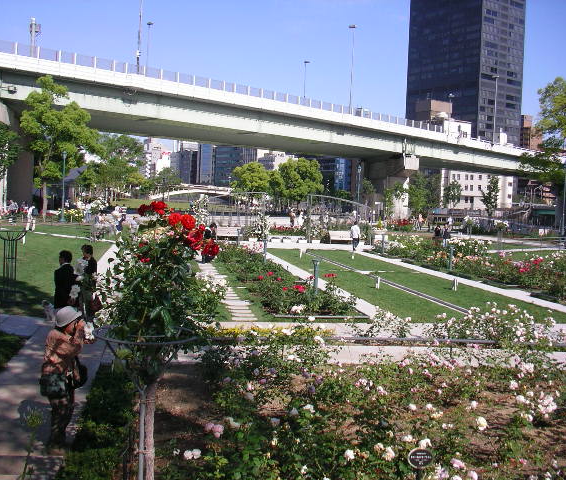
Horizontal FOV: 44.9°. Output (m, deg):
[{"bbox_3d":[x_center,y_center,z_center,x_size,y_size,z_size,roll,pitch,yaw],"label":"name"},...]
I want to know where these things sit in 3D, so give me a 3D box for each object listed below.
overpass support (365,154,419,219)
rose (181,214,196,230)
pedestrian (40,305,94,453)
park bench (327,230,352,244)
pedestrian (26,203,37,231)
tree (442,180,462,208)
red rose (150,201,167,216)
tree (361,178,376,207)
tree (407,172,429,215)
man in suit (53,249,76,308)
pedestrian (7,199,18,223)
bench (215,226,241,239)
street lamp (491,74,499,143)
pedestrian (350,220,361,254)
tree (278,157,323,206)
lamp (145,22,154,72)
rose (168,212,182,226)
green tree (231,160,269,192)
[{"bbox_3d":[15.730,-7.029,100.091,2.600,10.000,13.000,1,3,-16],"label":"overpass support"},{"bbox_3d":[-0.718,-0.133,5.200,0.115,0.115,0.100,2,3,0],"label":"rose"},{"bbox_3d":[-2.400,1.544,7.600,0.580,1.600,0.520,1,4,-21],"label":"pedestrian"},{"bbox_3d":[3.767,-0.140,45.022,1.650,0.840,0.600,2,3,-7],"label":"park bench"},{"bbox_3d":[-16.360,-1.464,44.500,0.480,1.660,0.500,3,4,12],"label":"pedestrian"},{"bbox_3d":[22.930,-4.945,93.163,2.700,6.300,2.700,2,3,0],"label":"tree"},{"bbox_3d":[-0.892,-0.226,4.900,0.125,0.110,0.120,2,3,0],"label":"red rose"},{"bbox_3d":[10.264,-4.478,82.150,1.800,5.800,1.800,2,3,0],"label":"tree"},{"bbox_3d":[16.638,-5.096,84.000,2.800,6.400,2.800,2,3,0],"label":"tree"},{"bbox_3d":[-3.987,1.045,12.544,0.500,1.710,0.320,1,3,-23],"label":"man in suit"},{"bbox_3d":[-18.980,-1.965,48.000,0.500,1.600,0.450,0,4,-30],"label":"pedestrian"},{"bbox_3d":[-3.567,-0.423,45.022,1.650,0.840,0.600,2,3,-7],"label":"bench"},{"bbox_3d":[32.741,-20.349,106.267,0.400,10.300,1.200,-1,4,-43],"label":"street lamp"},{"bbox_3d":[4.103,-0.224,39.044,0.500,1.700,0.360,2,3,-6],"label":"pedestrian"},{"bbox_3d":[2.763,-8.211,105.000,7.100,9.200,7.100,2,3,0],"label":"tree"},{"bbox_3d":[-16.779,-22.203,86.267,0.400,10.300,1.200,-1,4,-43],"label":"lamp"},{"bbox_3d":[-0.823,-0.153,5.200,0.110,0.110,0.100,2,3,0],"label":"rose"},{"bbox_3d":[-5.036,-8.135,106.000,6.200,8.300,6.200,2,3,0],"label":"green tree"}]

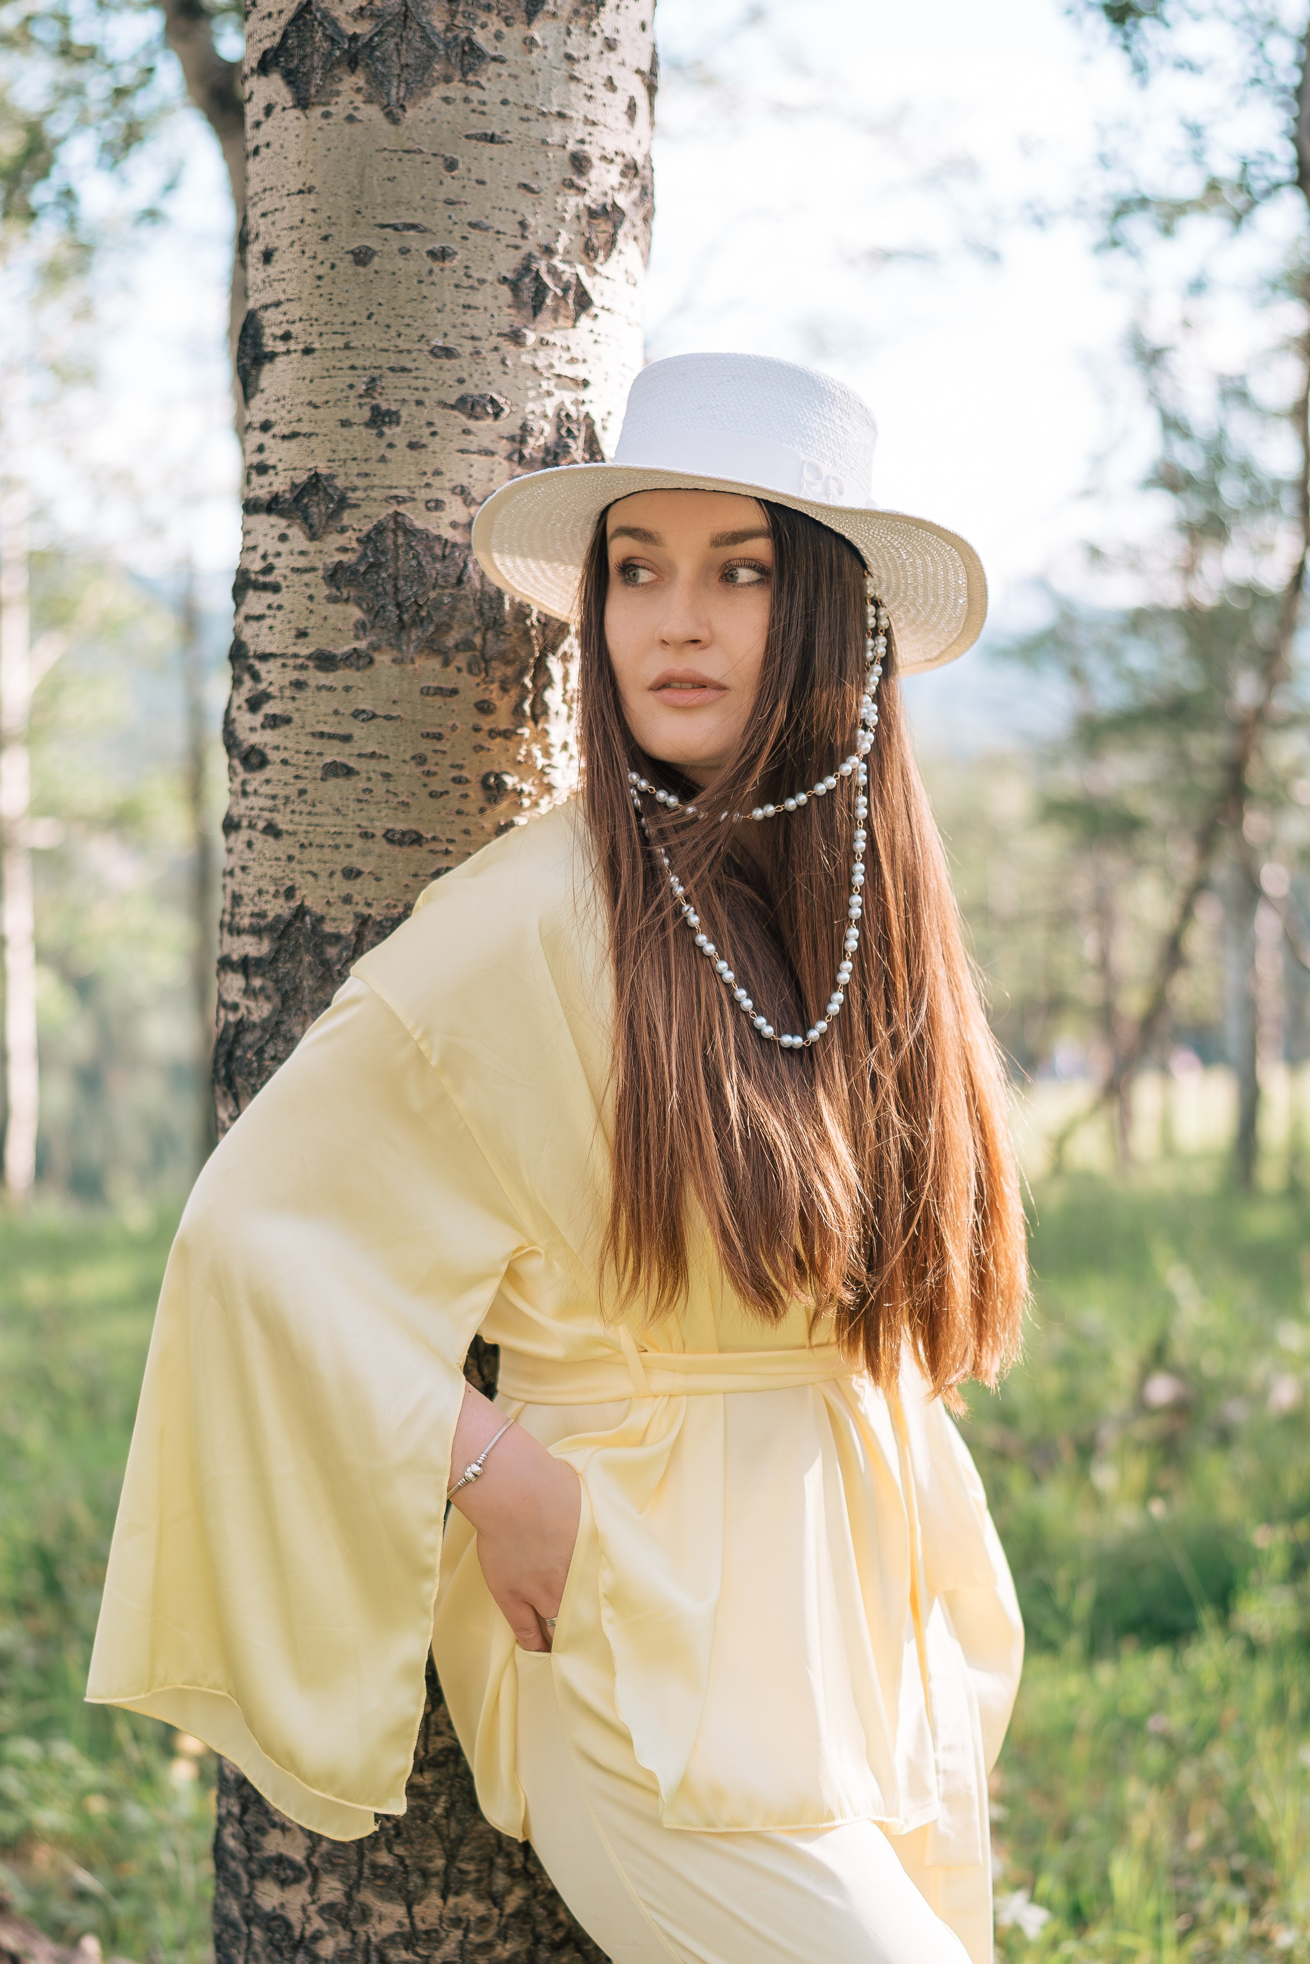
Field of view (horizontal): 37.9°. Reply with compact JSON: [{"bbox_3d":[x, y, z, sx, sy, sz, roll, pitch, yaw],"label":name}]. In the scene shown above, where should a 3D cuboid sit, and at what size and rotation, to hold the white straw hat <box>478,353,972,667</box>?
[{"bbox_3d":[0.057,-0.315,1.255,0.335,0.115,0.355,5,-10,20],"label":"white straw hat"}]

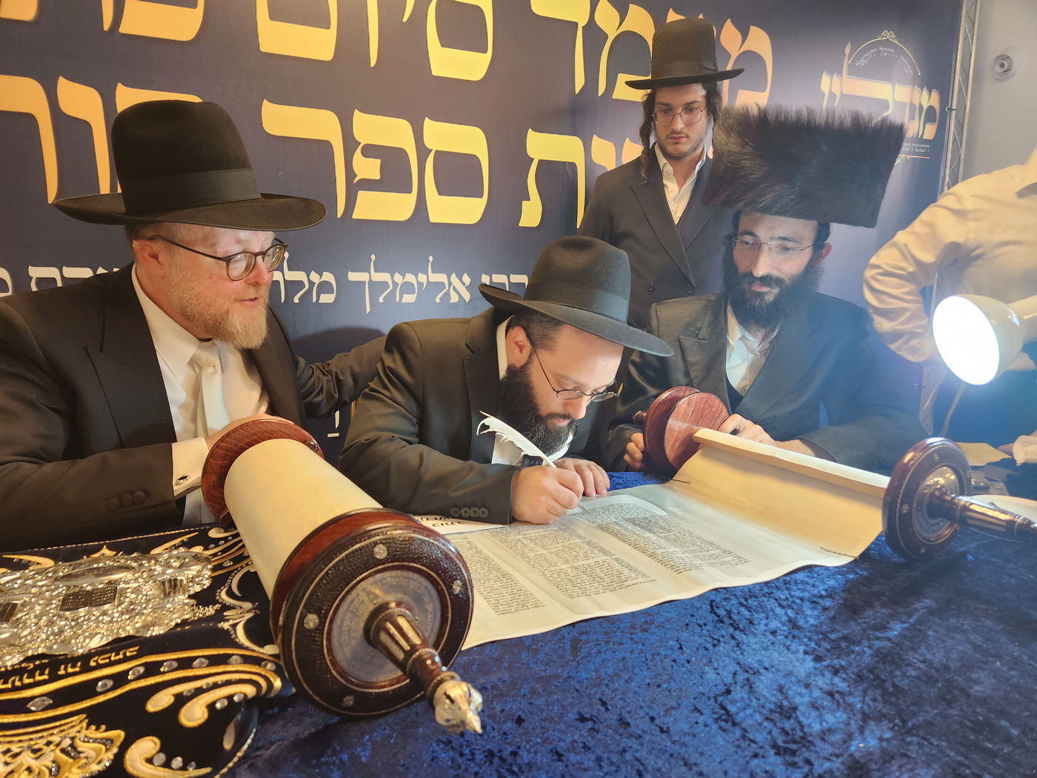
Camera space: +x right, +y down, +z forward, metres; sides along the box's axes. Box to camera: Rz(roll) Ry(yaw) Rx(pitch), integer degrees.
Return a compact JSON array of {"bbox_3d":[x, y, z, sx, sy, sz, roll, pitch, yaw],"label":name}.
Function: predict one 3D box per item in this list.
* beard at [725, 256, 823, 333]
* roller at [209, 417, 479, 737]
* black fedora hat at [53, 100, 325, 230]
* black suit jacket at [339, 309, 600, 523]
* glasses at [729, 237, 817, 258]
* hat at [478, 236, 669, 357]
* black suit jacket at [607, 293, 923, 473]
[{"bbox_3d":[0.487,-0.181,1.315,0.150,0.135,0.110,9,23,41],"label":"beard"},{"bbox_3d":[-0.242,0.151,0.779,0.165,0.165,0.830,0,8,-32],"label":"roller"},{"bbox_3d":[-0.460,-0.306,0.957,0.370,0.155,0.330,8,17,23],"label":"black fedora hat"},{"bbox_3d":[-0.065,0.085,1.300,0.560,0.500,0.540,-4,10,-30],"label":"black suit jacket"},{"bbox_3d":[0.506,-0.285,1.327,0.140,0.040,0.140,9,23,41],"label":"glasses"},{"bbox_3d":[0.107,-0.172,1.215,0.365,0.150,0.330,20,12,37],"label":"hat"},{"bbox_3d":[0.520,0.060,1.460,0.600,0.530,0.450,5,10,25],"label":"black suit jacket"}]

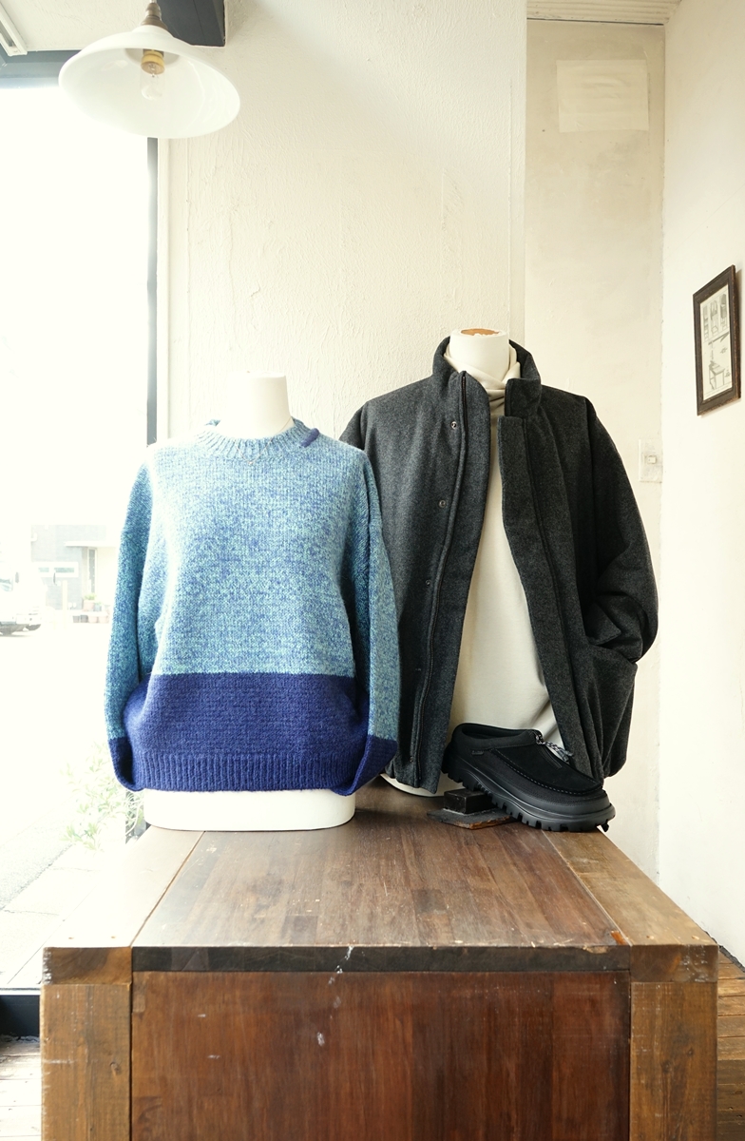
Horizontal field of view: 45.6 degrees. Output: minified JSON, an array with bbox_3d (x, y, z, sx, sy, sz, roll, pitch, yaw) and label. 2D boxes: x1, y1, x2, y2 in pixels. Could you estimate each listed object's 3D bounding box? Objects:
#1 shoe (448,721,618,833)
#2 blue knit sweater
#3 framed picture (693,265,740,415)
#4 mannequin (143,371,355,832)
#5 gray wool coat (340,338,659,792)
[{"bbox_3d":[0.245,0.325,1.390,0.280,0.112,0.105,15,4,21],"label":"shoe"},{"bbox_3d":[-0.200,0.049,1.480,0.485,0.595,0.270,0,-1,-4],"label":"blue knit sweater"},{"bbox_3d":[0.810,-0.530,2.090,0.016,0.300,0.222,-2,-1,-3],"label":"framed picture"},{"bbox_3d":[-0.200,0.035,1.450,0.360,0.720,0.235,0,-1,-2],"label":"mannequin"},{"bbox_3d":[0.216,-0.030,1.700,0.590,0.845,0.310,1,-1,-14],"label":"gray wool coat"}]

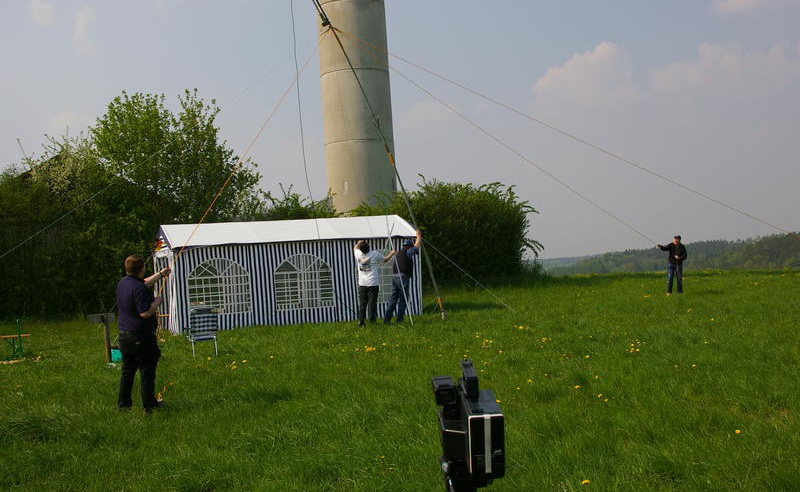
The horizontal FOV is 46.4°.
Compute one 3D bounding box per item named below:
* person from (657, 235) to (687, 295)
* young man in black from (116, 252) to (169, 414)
[{"bbox_3d":[7.876,0.556,27.000,0.820,1.750,0.500,-3,0,20],"label":"person"},{"bbox_3d":[-2.899,0.980,10.500,0.630,1.750,0.520,-3,0,-44],"label":"young man in black"}]

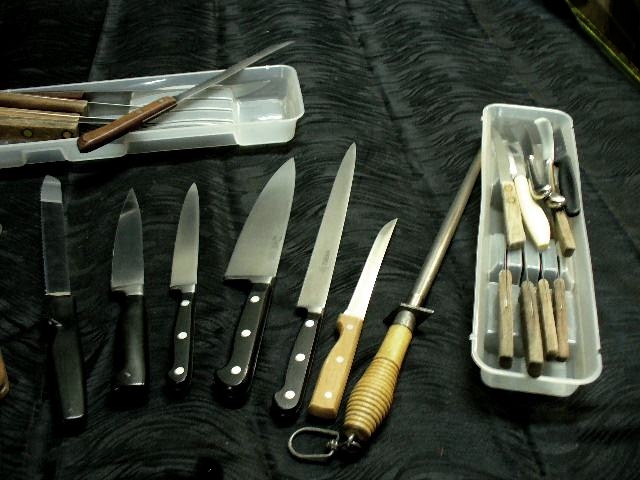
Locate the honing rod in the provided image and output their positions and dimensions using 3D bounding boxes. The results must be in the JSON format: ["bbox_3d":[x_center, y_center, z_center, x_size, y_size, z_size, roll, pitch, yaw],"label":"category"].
[{"bbox_3d":[0.090,0.028,0.645,0.067,0.035,0.412,18,49,16],"label":"honing rod"}]

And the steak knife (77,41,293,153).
[{"bbox_3d":[-0.139,-0.172,0.778,0.298,0.015,0.022,-35,57,-30],"label":"steak knife"}]

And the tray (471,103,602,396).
[{"bbox_3d":[0.201,-0.005,0.663,0.101,0.045,0.355,8,48,7],"label":"tray"}]

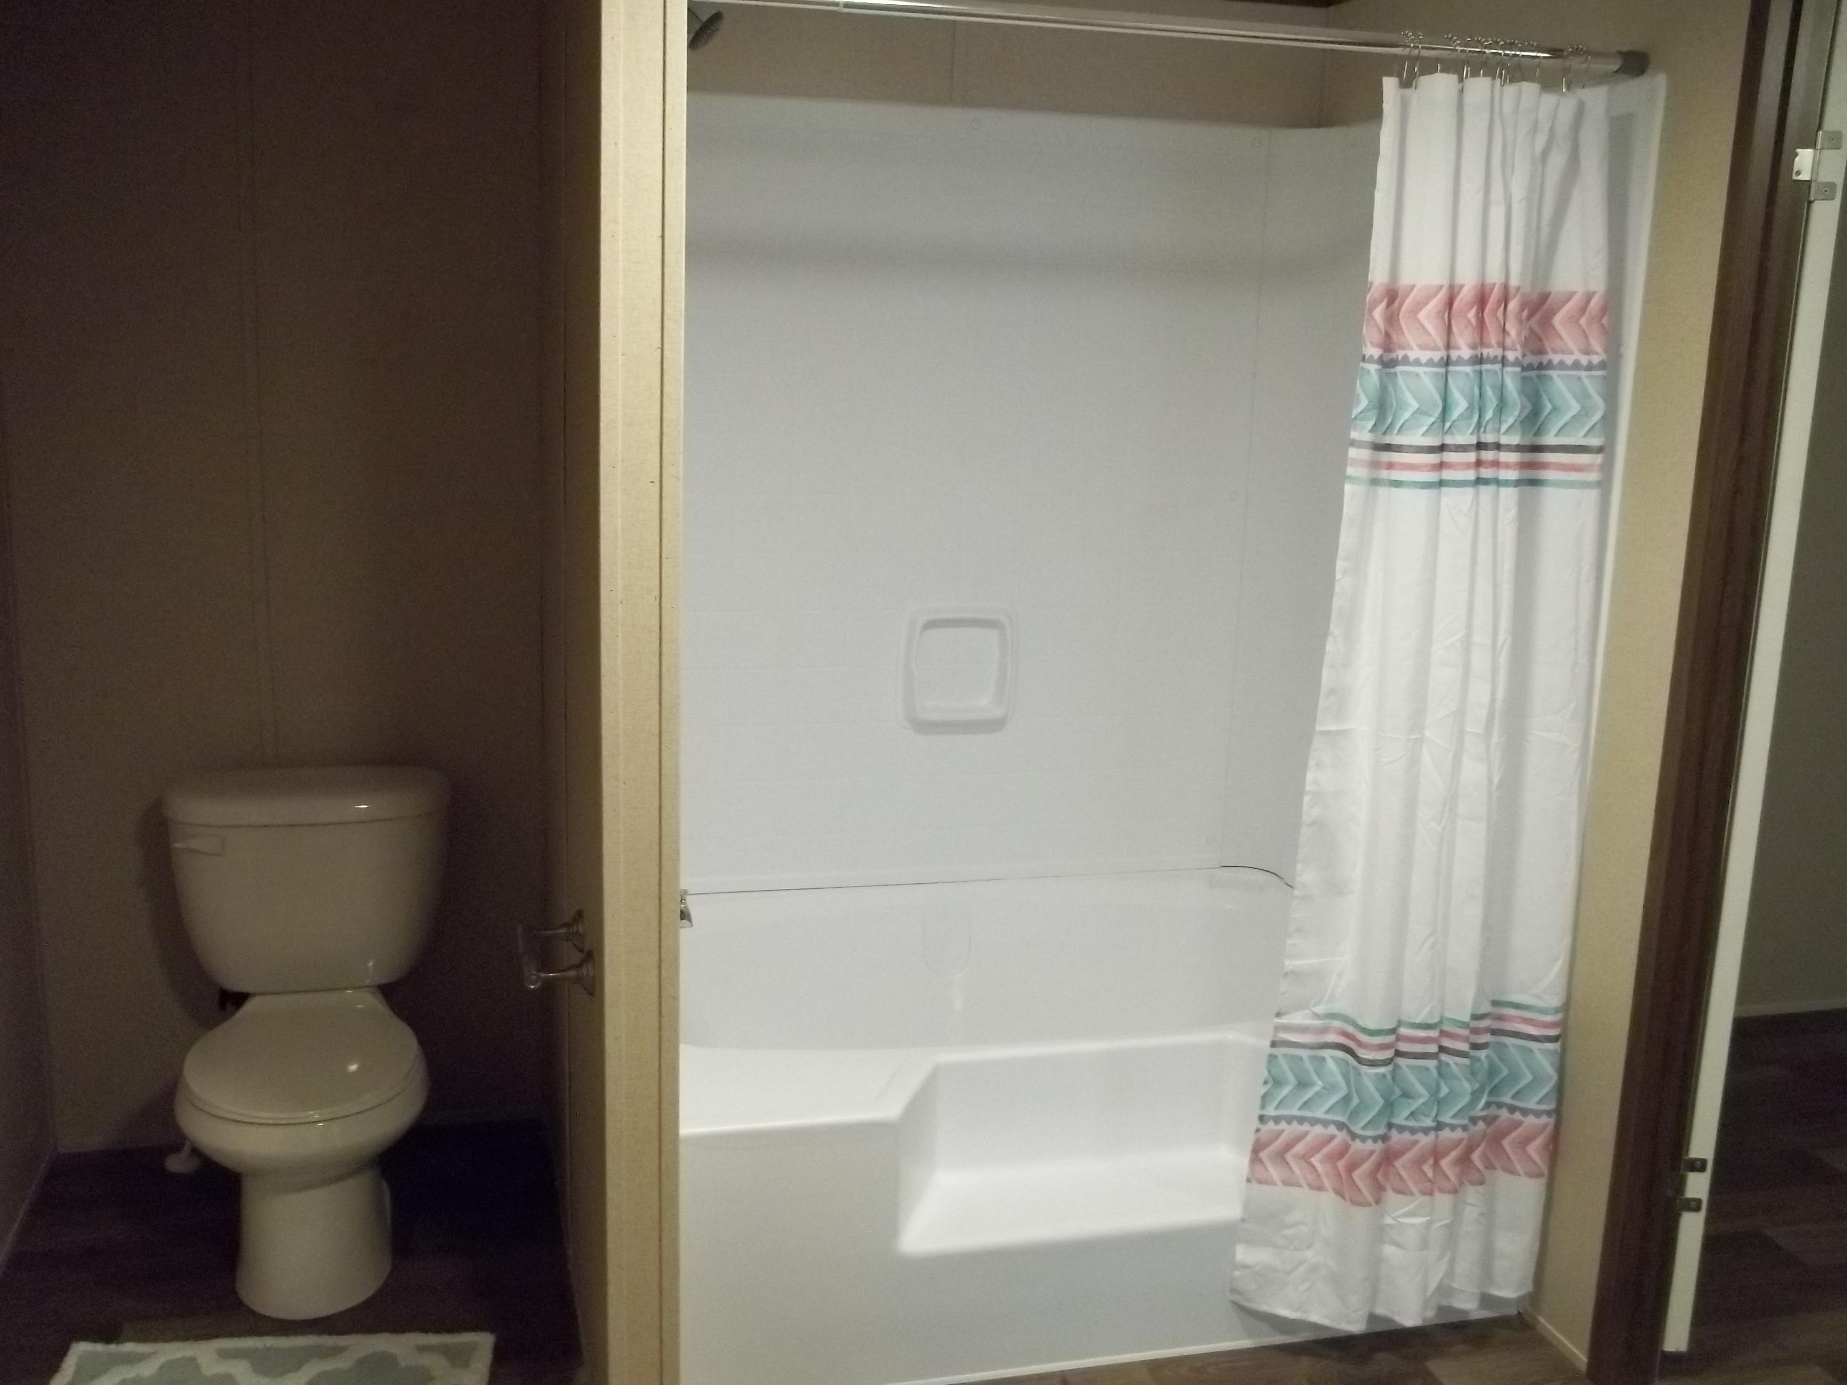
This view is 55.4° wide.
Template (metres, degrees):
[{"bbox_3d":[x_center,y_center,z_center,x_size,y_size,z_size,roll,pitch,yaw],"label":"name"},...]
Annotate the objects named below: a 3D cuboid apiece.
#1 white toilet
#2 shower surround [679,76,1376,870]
[{"bbox_3d":[-0.996,0.554,2.848,0.458,0.725,0.735,-1,12,-15],"label":"white toilet"},{"bbox_3d":[0.199,-0.244,2.884,1.377,1.479,1.025,-1,12,-15],"label":"shower surround"}]

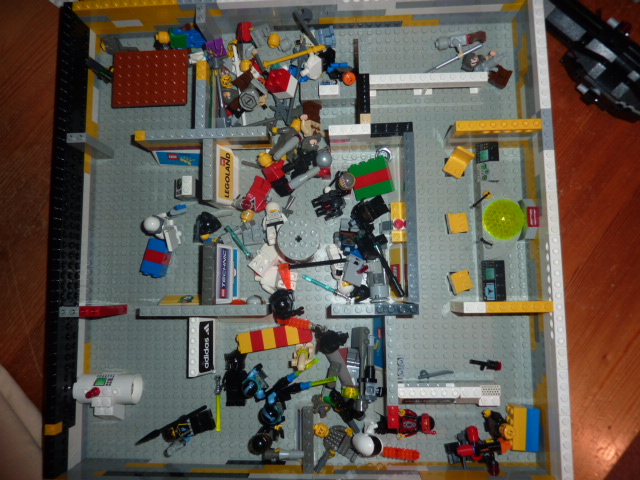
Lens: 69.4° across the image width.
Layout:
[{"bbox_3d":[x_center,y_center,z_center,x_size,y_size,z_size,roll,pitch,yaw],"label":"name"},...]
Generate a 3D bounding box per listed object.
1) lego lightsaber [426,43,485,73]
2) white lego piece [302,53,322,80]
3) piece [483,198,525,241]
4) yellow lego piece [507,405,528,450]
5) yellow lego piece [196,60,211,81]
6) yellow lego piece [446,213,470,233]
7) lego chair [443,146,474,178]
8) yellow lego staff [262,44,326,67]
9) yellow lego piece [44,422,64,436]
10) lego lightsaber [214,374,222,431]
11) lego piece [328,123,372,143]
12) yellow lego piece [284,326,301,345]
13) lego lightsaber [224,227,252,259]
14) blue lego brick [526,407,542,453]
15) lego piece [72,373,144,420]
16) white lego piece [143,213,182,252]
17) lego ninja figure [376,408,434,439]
[{"bbox_3d":[0.114,-0.154,0.393,0.054,0.004,0.004,-24,84,1],"label":"lego lightsaber"},{"bbox_3d":[-0.006,-0.147,0.392,0.019,0.018,0.012,-30,45,0],"label":"white lego piece"},{"bbox_3d":[0.145,-0.016,0.364,0.032,0.009,0.032,-1,84,3],"label":"piece"},{"bbox_3d":[0.153,0.146,0.364,0.011,0.016,0.032,4,85,3],"label":"yellow lego piece"},{"bbox_3d":[-0.096,-0.136,0.377,0.008,0.011,0.016,-1,85,2],"label":"yellow lego piece"},{"bbox_3d":[0.114,-0.014,0.375,0.016,0.018,0.016,-8,84,2],"label":"yellow lego piece"},{"bbox_3d":[0.113,-0.063,0.381,0.016,0.017,0.018,31,87,5],"label":"lego chair"},{"bbox_3d":[-0.021,-0.158,0.398,0.056,0.005,0.005,-11,84,12],"label":"yellow lego staff"},{"bbox_3d":[-0.198,0.141,0.346,0.008,0.010,0.008,-1,84,3],"label":"yellow lego piece"},{"bbox_3d":[-0.083,0.135,0.380,0.005,0.005,0.044,-1,84,3],"label":"lego lightsaber"},{"bbox_3d":[0.023,-0.083,0.360,0.032,0.018,0.008,-1,84,3],"label":"lego piece"},{"bbox_3d":[-0.021,0.077,0.377,0.010,0.016,0.016,-11,84,2],"label":"yellow lego piece"},{"bbox_3d":[-0.067,0.004,0.390,0.005,0.005,0.038,-38,91,-1],"label":"lego lightsaber"},{"bbox_3d":[0.164,0.147,0.363,0.010,0.016,0.032,4,85,3],"label":"blue lego brick"},{"bbox_3d":[-0.174,0.130,0.376,0.051,0.027,0.040,-1,84,3],"label":"lego piece"},{"bbox_3d":[-0.128,-0.005,0.378,0.018,0.042,0.026,-15,84,1],"label":"white lego piece"},{"bbox_3d":[0.068,0.146,0.366,0.047,0.013,0.024,-2,84,3],"label":"lego ninja figure"}]

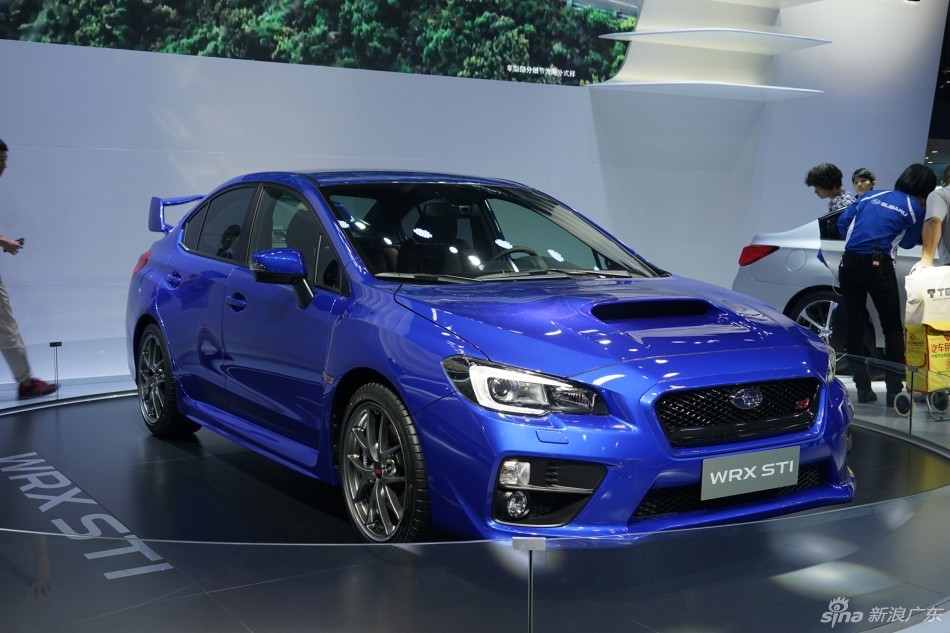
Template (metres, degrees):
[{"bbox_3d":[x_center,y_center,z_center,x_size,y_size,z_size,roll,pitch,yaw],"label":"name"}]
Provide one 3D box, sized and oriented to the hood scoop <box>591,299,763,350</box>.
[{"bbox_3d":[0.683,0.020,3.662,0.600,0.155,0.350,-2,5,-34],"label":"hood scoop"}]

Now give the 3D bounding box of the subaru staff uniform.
[{"bbox_3d":[2.680,-0.119,6.800,0.530,1.420,0.480,4,5,33],"label":"subaru staff uniform"}]

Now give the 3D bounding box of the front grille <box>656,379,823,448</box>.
[{"bbox_3d":[0.862,0.309,3.392,0.770,0.185,0.085,-2,5,-34],"label":"front grille"}]

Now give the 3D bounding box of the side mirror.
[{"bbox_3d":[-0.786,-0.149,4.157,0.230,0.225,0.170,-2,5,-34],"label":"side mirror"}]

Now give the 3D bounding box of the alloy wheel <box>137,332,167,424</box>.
[{"bbox_3d":[-1.723,0.343,5.837,0.215,0.495,0.495,-2,5,-34],"label":"alloy wheel"}]

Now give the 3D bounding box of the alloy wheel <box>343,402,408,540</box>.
[{"bbox_3d":[-0.270,0.547,3.721,0.215,0.495,0.495,-2,5,-34],"label":"alloy wheel"}]

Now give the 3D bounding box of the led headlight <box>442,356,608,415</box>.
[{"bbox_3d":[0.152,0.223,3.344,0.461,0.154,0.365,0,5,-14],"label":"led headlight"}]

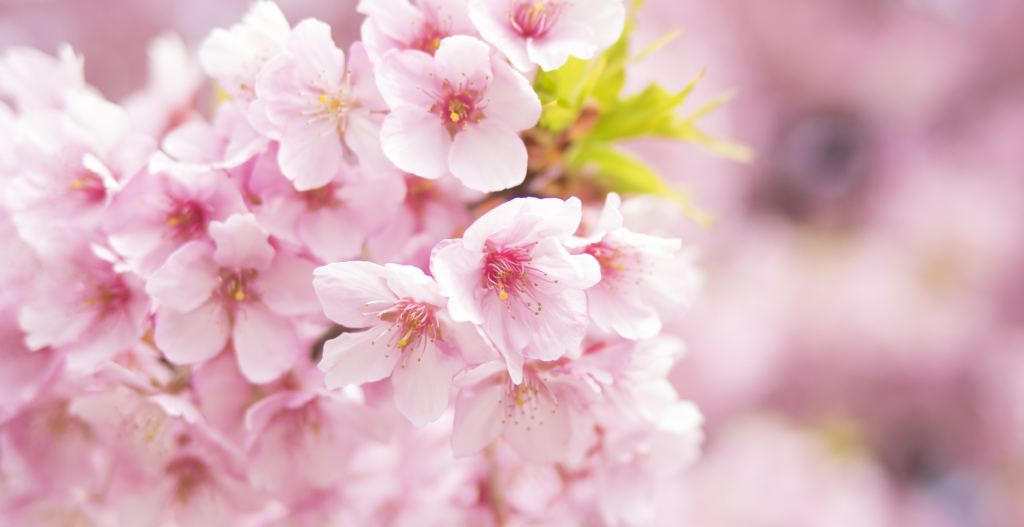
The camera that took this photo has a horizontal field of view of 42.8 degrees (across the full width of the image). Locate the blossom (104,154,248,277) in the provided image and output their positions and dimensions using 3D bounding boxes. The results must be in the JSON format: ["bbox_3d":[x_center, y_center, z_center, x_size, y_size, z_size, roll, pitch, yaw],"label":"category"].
[{"bbox_3d":[-0.076,-0.011,0.297,0.032,0.028,0.016,0,9,24],"label":"blossom"}]

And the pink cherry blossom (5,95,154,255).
[{"bbox_3d":[-0.101,-0.021,0.305,0.036,0.037,0.016,0,2,27],"label":"pink cherry blossom"}]

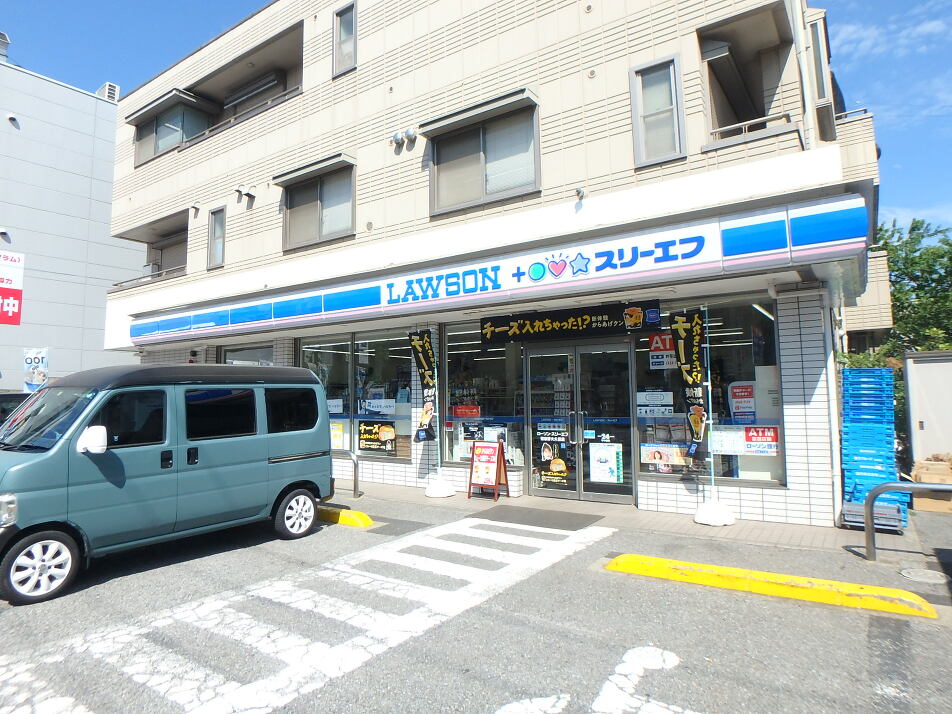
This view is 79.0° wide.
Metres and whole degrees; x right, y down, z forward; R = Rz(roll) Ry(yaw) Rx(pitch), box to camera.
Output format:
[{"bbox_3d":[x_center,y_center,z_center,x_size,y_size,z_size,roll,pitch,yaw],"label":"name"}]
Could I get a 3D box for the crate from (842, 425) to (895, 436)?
[{"bbox_3d":[4.748,0.880,6.997,0.502,0.134,0.500,-4,-6,33],"label":"crate"}]

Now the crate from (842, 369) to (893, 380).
[{"bbox_3d":[4.763,0.223,7.036,0.484,0.136,0.500,-4,-6,33],"label":"crate"}]

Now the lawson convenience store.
[{"bbox_3d":[0.326,0.792,13.236,14.394,3.523,9.000,-4,-6,33],"label":"lawson convenience store"}]

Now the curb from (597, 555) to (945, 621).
[{"bbox_3d":[2.188,1.784,4.637,2.344,0.115,0.175,-4,-6,33],"label":"curb"}]

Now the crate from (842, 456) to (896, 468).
[{"bbox_3d":[4.741,1.251,6.974,0.515,0.133,0.500,-4,-6,33],"label":"crate"}]

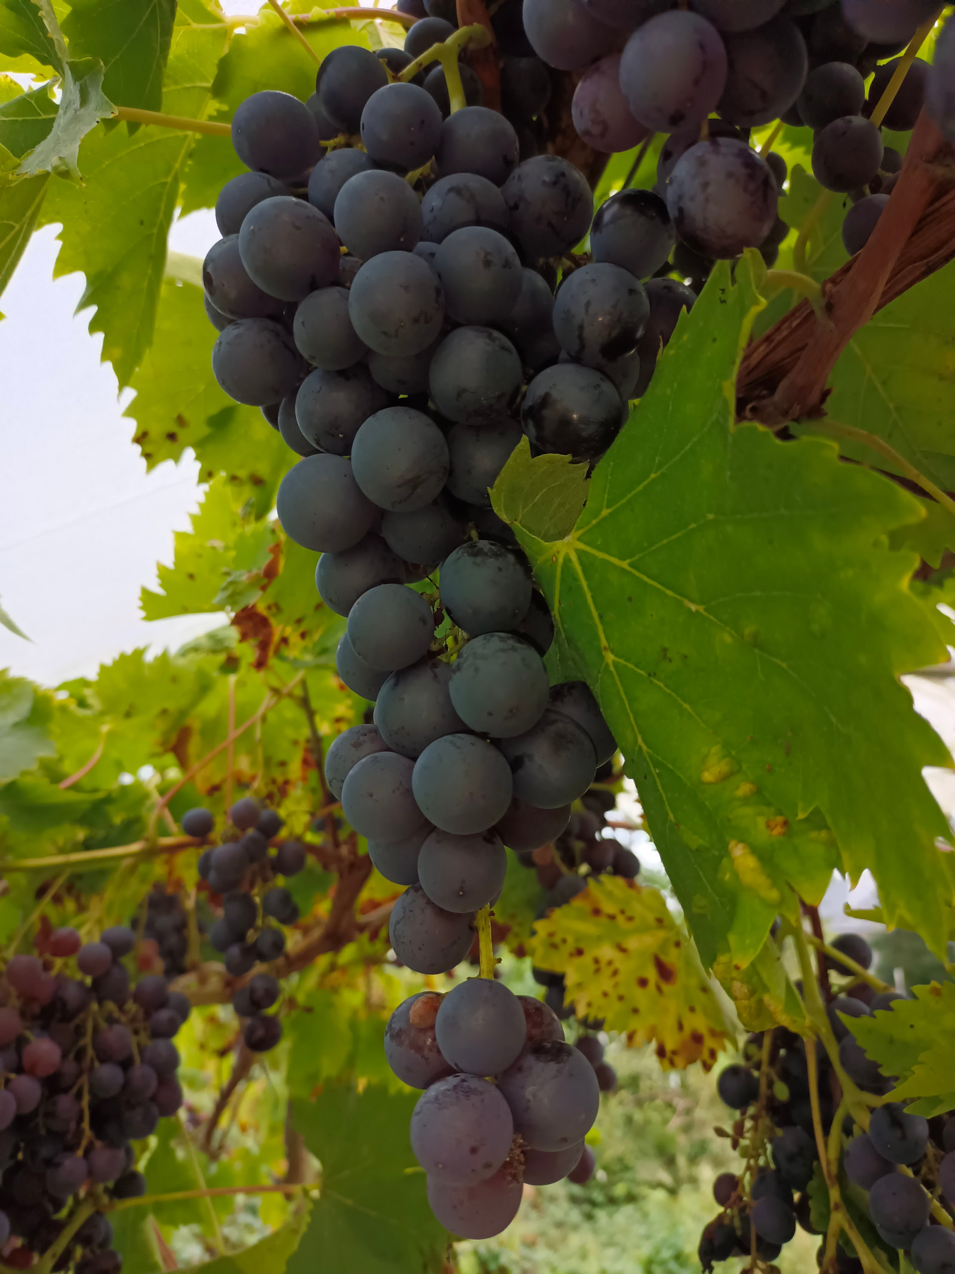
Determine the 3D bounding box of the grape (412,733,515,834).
[{"bbox_3d":[-0.003,0.031,0.196,0.021,0.022,0.021,0,-18,0],"label":"grape"}]

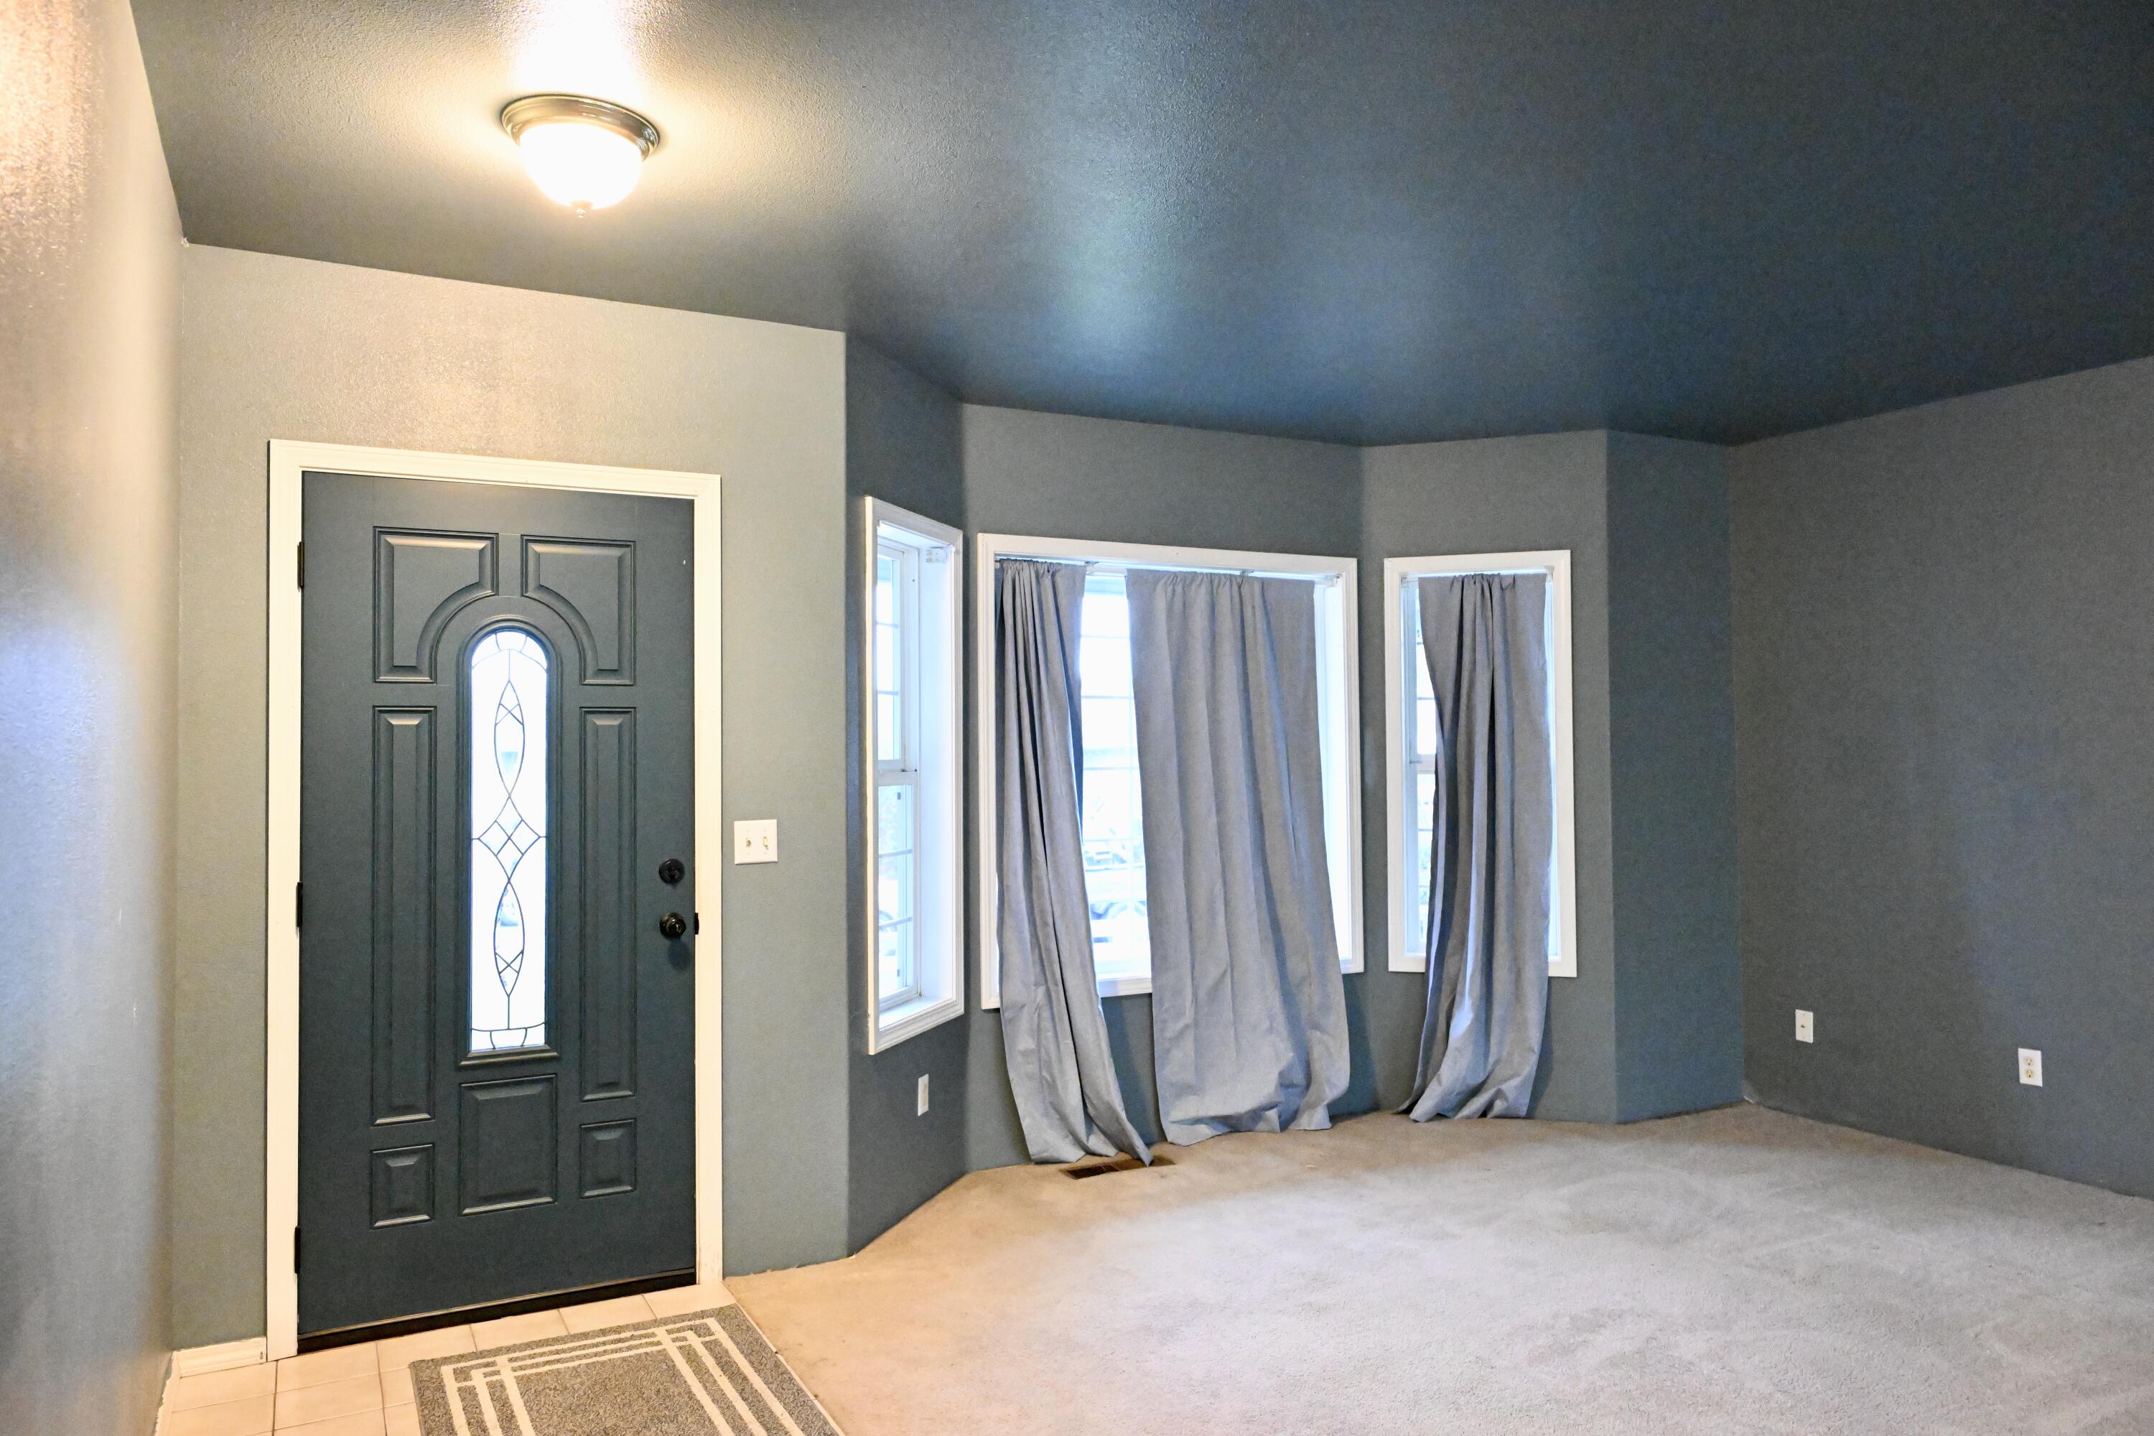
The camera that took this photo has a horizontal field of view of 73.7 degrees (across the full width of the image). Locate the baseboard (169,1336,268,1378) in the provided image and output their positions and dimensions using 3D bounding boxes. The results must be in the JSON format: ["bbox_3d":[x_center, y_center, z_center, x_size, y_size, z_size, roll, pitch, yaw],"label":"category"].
[{"bbox_3d":[-1.934,1.445,3.243,0.176,0.060,0.015,0,-2,-27],"label":"baseboard"}]

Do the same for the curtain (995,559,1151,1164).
[{"bbox_3d":[-0.028,0.480,4.854,0.451,2.019,0.206,0,-2,-27],"label":"curtain"}]

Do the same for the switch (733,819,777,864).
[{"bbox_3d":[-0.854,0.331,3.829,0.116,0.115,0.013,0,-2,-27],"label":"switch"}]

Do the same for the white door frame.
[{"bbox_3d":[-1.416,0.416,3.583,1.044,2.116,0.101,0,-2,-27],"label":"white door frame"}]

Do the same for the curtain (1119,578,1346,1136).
[{"bbox_3d":[0.596,0.485,5.195,0.872,2.014,0.167,0,-2,-27],"label":"curtain"}]

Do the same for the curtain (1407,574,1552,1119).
[{"bbox_3d":[1.499,0.476,5.362,0.539,2.024,0.167,-1,-2,15],"label":"curtain"}]

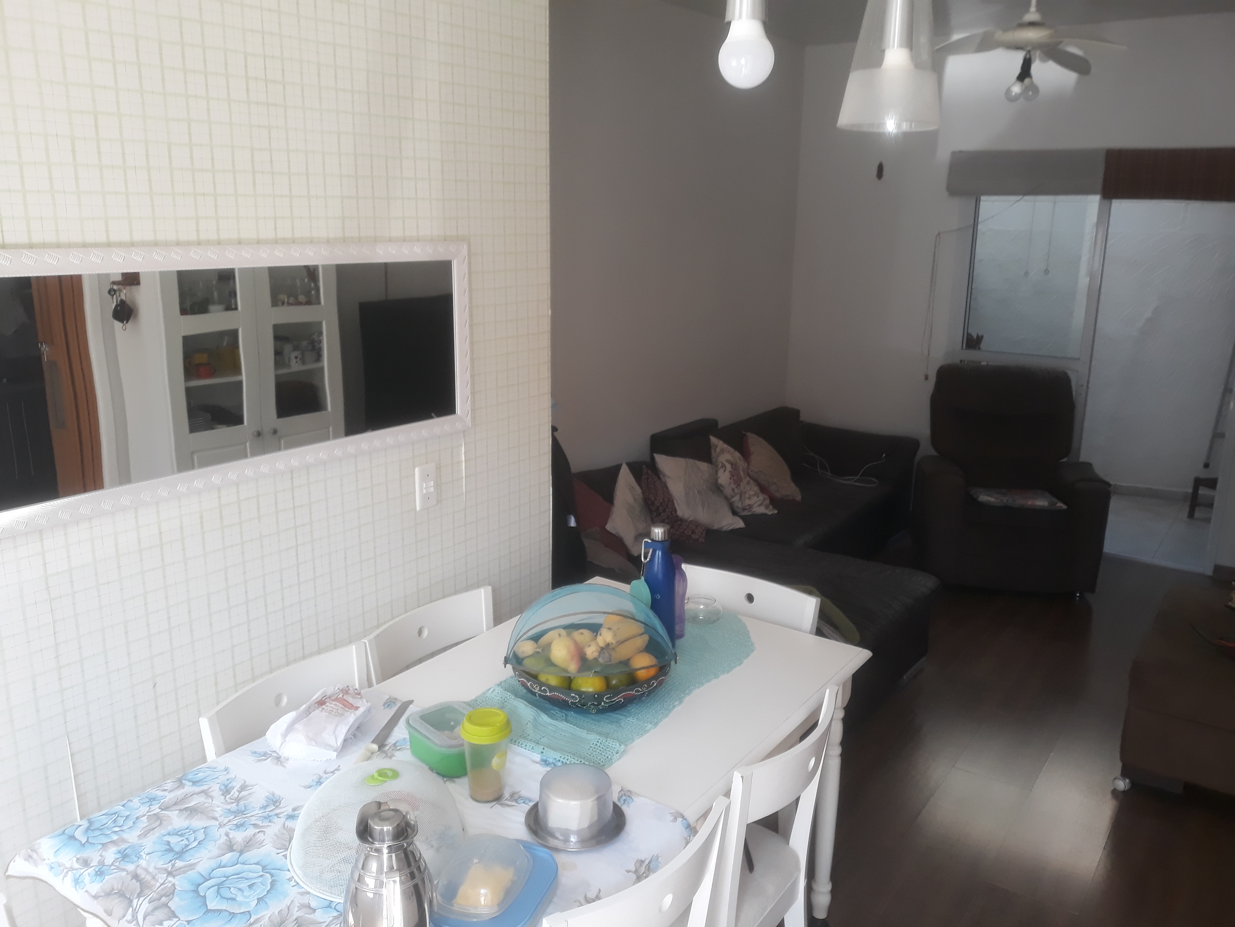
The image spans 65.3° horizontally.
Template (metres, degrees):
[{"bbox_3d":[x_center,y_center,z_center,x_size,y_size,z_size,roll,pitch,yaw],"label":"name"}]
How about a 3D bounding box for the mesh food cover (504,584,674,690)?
[{"bbox_3d":[-0.053,0.361,2.122,0.375,0.165,0.300,0,14,-5],"label":"mesh food cover"}]

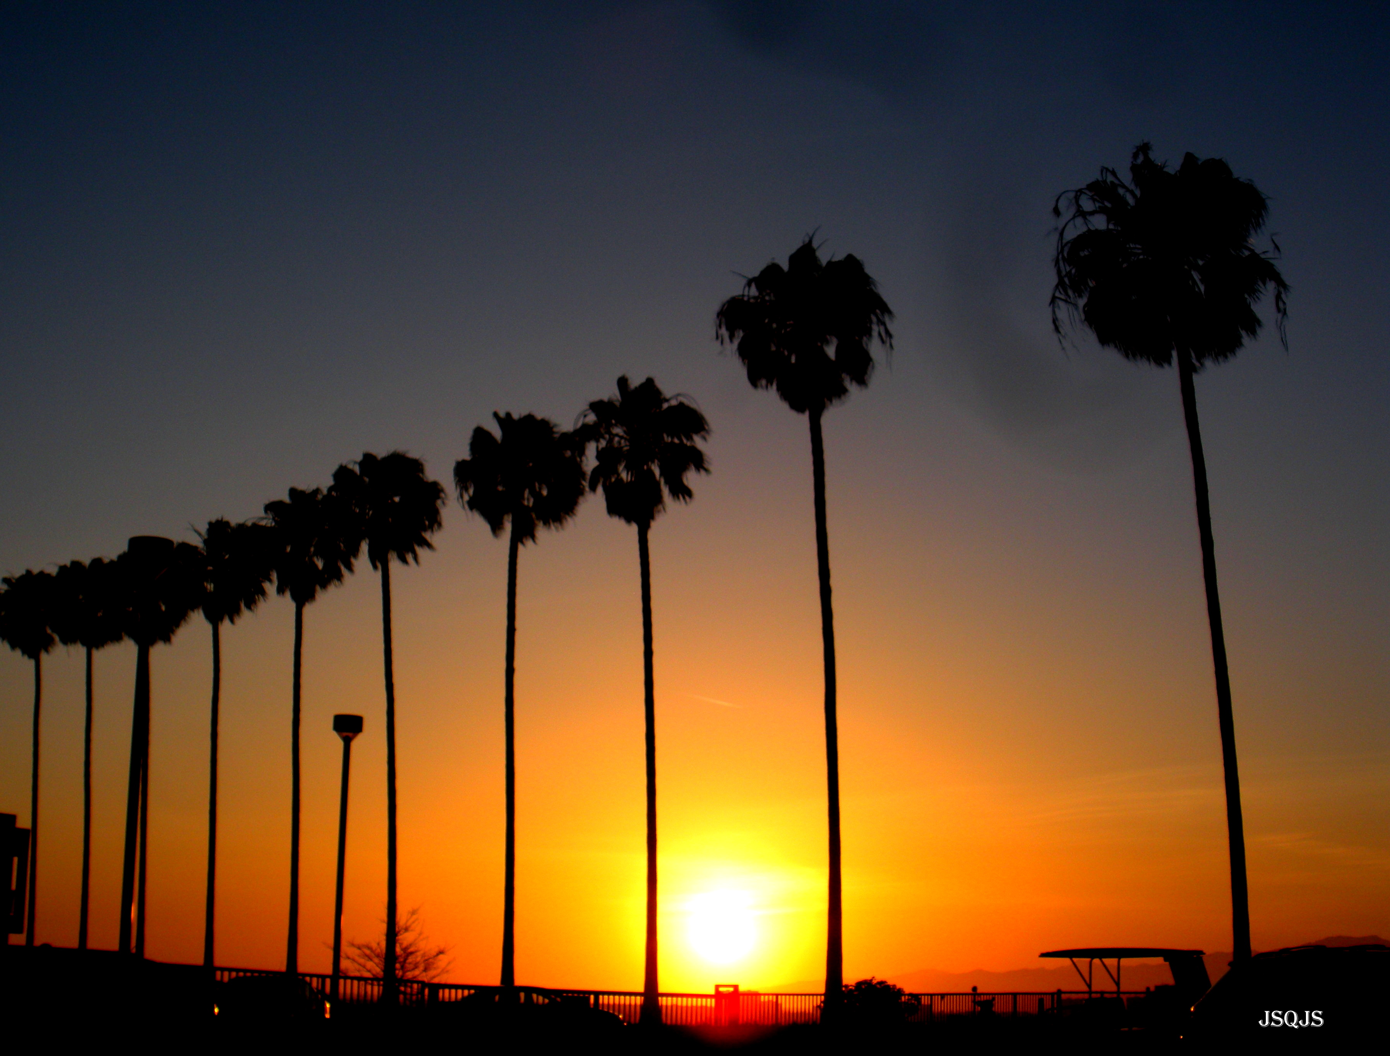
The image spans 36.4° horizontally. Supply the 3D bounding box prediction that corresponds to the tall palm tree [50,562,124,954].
[{"bbox_3d":[-27.153,10.135,93.015,3.430,18.084,3.430,0,-13,0],"label":"tall palm tree"}]

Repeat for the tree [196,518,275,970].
[{"bbox_3d":[-17.806,8.317,80.595,3.275,17.789,3.275,0,-13,0],"label":"tree"}]

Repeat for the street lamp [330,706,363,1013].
[{"bbox_3d":[-7.623,7.402,45.742,0.664,6.820,0.664,0,-13,0],"label":"street lamp"}]

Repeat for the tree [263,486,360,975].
[{"bbox_3d":[-13.736,7.240,74.449,3.462,17.887,3.462,0,-13,0],"label":"tree"}]

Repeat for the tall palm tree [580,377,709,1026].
[{"bbox_3d":[-1.375,4.269,55.445,3.444,17.144,3.444,0,-13,0],"label":"tall palm tree"}]

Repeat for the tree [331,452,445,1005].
[{"bbox_3d":[-10.127,6.209,68.297,3.759,17.924,3.759,0,-13,0],"label":"tree"}]

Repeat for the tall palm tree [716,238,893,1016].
[{"bbox_3d":[2.593,1.990,49.307,4.260,18.713,4.260,0,-13,0],"label":"tall palm tree"}]

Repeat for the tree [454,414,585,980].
[{"bbox_3d":[-5.221,5.030,61.703,3.957,17.389,3.957,0,-13,0],"label":"tree"}]

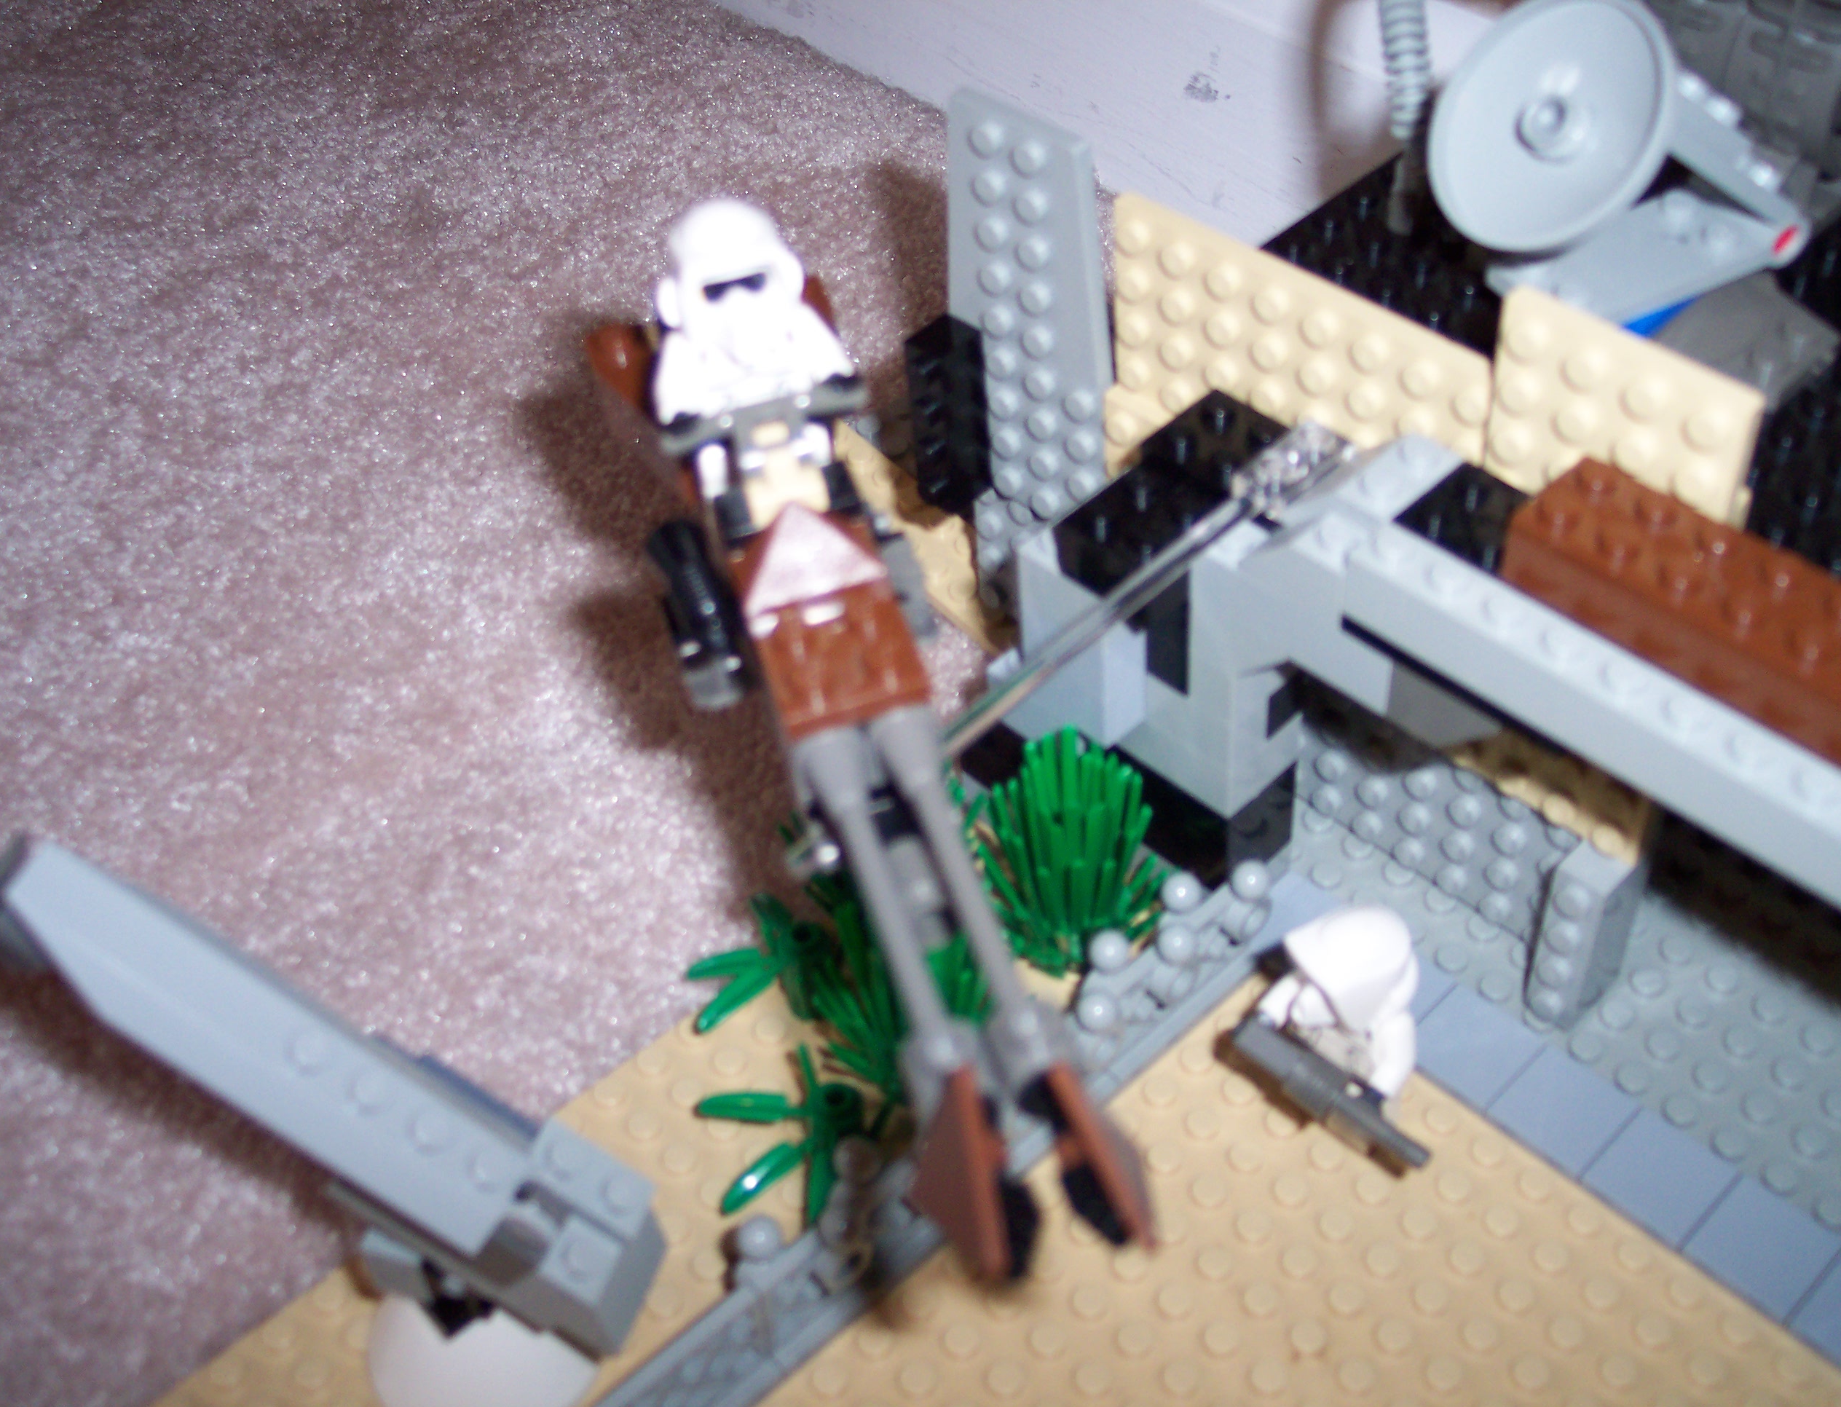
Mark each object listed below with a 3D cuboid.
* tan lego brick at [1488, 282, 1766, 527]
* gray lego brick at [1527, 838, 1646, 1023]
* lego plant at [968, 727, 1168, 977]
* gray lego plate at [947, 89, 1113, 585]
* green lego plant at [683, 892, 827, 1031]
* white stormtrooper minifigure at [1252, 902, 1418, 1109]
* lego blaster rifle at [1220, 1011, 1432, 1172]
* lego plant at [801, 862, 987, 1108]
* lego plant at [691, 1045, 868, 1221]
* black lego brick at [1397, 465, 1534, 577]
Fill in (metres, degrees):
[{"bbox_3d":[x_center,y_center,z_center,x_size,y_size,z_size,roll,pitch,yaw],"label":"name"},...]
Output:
[{"bbox_3d":[0.080,-0.029,0.239,0.005,0.031,0.032,-36,53,-25],"label":"tan lego brick"},{"bbox_3d":[0.093,0.032,0.291,0.011,0.032,0.008,-35,53,-28],"label":"gray lego brick"},{"bbox_3d":[0.023,0.021,0.304,0.027,0.040,0.027,-2,44,2],"label":"lego plant"},{"bbox_3d":[0.016,-0.057,0.313,0.031,0.073,0.005,34,58,32],"label":"gray lego plate"},{"bbox_3d":[-0.024,0.041,0.309,0.026,0.008,0.025,-35,53,-28],"label":"green lego plant"},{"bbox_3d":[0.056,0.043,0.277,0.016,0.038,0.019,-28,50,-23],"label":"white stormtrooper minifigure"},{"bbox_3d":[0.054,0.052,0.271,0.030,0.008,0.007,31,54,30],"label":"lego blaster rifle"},{"bbox_3d":[-0.002,0.038,0.289,0.026,0.038,0.026,-35,53,-28],"label":"lego plant"},{"bbox_3d":[-0.019,0.061,0.288,0.029,0.008,0.027,-35,53,-28],"label":"lego plant"},{"bbox_3d":[0.067,-0.018,0.249,0.016,0.011,0.016,-35,53,-28],"label":"black lego brick"}]

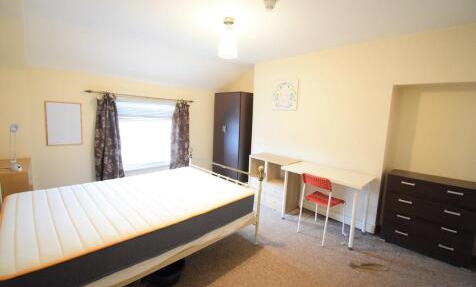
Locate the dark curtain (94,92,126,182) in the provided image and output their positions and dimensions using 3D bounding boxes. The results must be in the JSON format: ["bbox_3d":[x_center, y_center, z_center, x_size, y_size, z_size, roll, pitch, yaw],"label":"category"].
[{"bbox_3d":[-2.078,-0.061,3.220,0.382,1.455,0.120,-5,10,-44],"label":"dark curtain"}]

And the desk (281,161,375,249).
[{"bbox_3d":[1.148,0.752,2.656,0.600,0.740,1.000,-5,10,-44],"label":"desk"}]

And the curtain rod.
[{"bbox_3d":[-1.591,-0.819,3.569,1.855,0.040,0.060,-5,10,-44],"label":"curtain rod"}]

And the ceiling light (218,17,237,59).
[{"bbox_3d":[-0.097,-1.087,2.046,0.195,0.380,0.195,2,7,0],"label":"ceiling light"}]

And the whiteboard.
[{"bbox_3d":[-2.495,-0.275,2.863,0.395,0.610,0.020,-5,10,-44],"label":"whiteboard"}]

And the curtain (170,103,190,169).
[{"bbox_3d":[-1.178,-0.131,4.085,0.429,1.448,0.120,-5,10,-44],"label":"curtain"}]

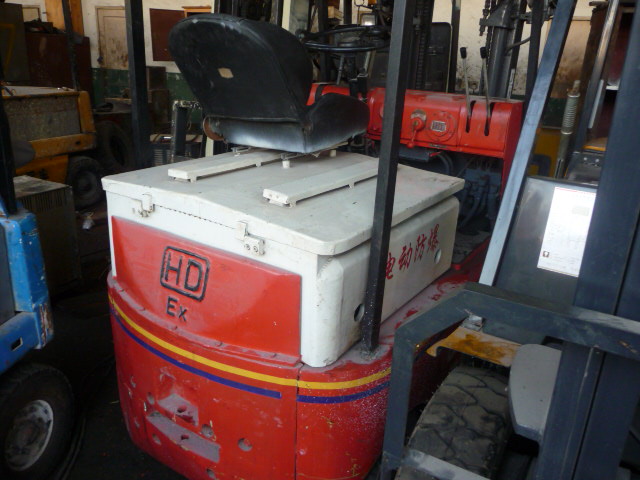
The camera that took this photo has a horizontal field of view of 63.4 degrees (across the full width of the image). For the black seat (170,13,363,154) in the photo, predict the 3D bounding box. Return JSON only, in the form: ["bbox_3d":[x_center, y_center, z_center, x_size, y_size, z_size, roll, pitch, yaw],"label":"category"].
[{"bbox_3d":[-0.161,-0.558,1.880,0.461,0.421,0.711,13,22,26],"label":"black seat"}]

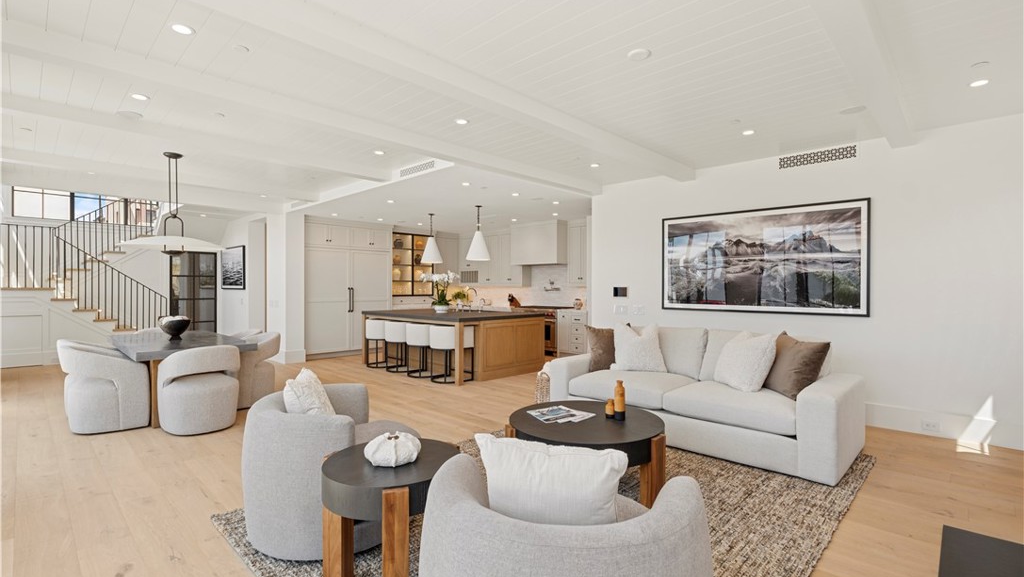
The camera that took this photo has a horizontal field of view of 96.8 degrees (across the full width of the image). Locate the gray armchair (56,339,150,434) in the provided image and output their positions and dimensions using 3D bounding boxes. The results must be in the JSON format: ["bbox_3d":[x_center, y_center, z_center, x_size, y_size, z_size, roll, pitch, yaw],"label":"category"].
[{"bbox_3d":[-3.944,0.932,4.388,0.650,0.800,0.650,0,0,44],"label":"gray armchair"}]

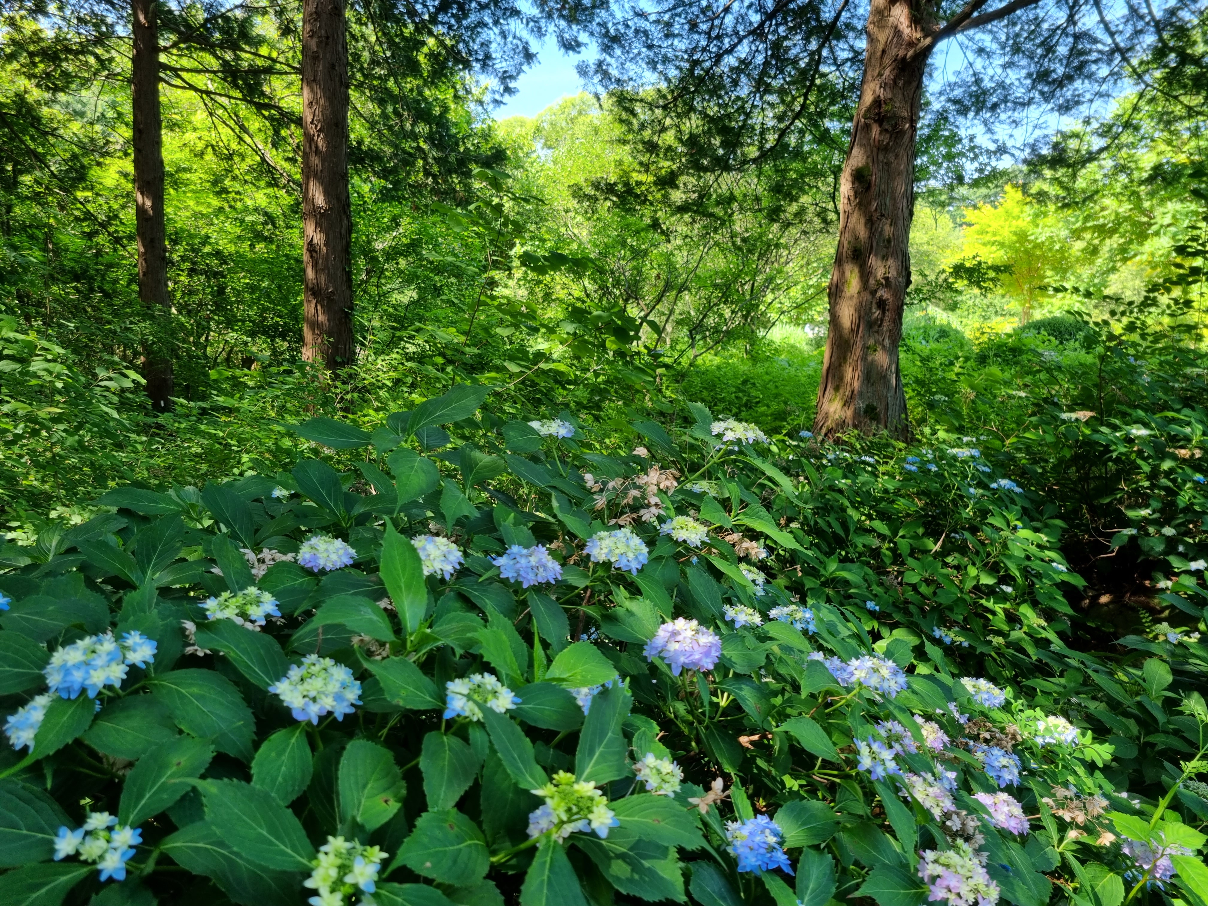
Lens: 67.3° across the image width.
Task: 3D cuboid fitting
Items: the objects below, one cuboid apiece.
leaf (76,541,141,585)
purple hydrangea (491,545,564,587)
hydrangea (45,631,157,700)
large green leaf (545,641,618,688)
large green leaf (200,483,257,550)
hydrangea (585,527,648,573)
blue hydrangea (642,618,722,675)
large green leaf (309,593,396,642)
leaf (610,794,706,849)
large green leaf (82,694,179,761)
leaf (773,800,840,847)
[{"bbox_3d":[-0.907,0.202,1.660,0.141,0.035,0.085,33,21,0],"label":"leaf"},{"bbox_3d":[-0.148,0.216,1.750,0.135,0.080,0.125,1,20,-5],"label":"purple hydrangea"},{"bbox_3d":[-0.621,0.262,1.120,0.132,0.075,0.105,-4,8,-30],"label":"hydrangea"},{"bbox_3d":[-0.030,0.284,1.220,0.098,0.050,0.085,0,7,-1],"label":"large green leaf"},{"bbox_3d":[-0.757,0.126,1.825,0.090,0.174,0.035,-36,-18,-19],"label":"large green leaf"},{"bbox_3d":[0.022,0.176,1.620,0.115,0.075,0.110,0,7,1],"label":"hydrangea"},{"bbox_3d":[0.122,0.301,1.400,0.115,0.075,0.115,0,18,0],"label":"blue hydrangea"},{"bbox_3d":[-0.389,0.256,1.410,0.123,0.045,0.085,11,17,-24],"label":"large green leaf"},{"bbox_3d":[0.066,0.425,1.050,0.120,0.030,0.075,18,35,12],"label":"leaf"},{"bbox_3d":[-0.581,0.340,1.120,0.130,0.030,0.080,20,44,9],"label":"large green leaf"},{"bbox_3d":[0.290,0.526,1.285,0.096,0.030,0.075,-4,39,-18],"label":"leaf"}]

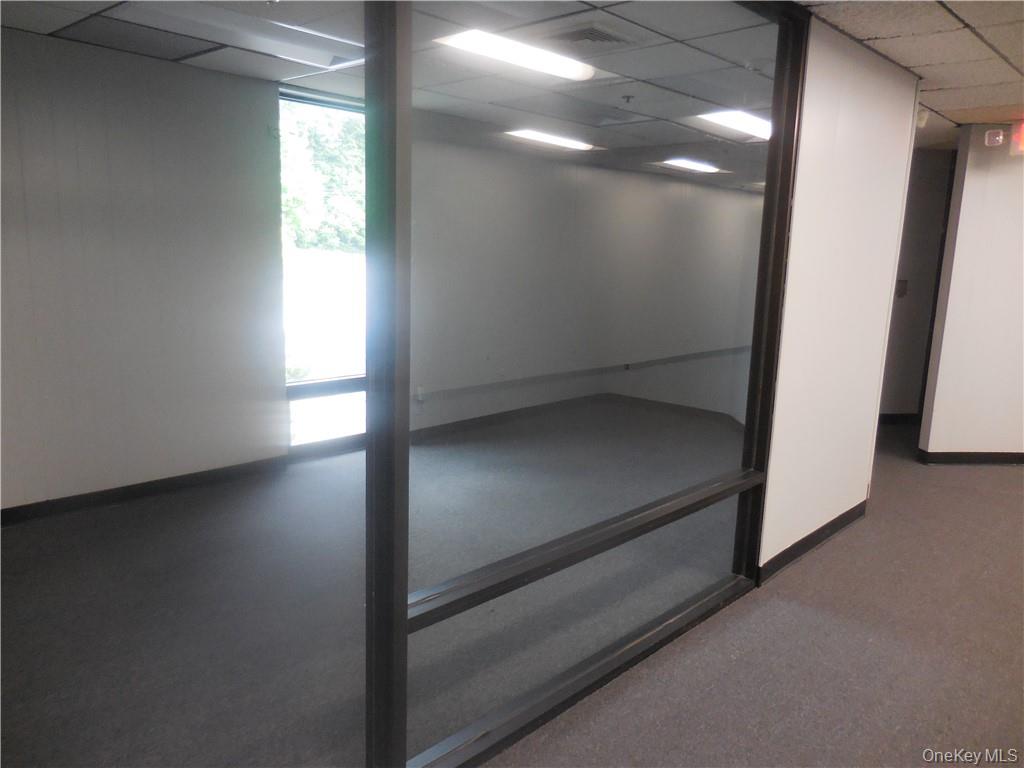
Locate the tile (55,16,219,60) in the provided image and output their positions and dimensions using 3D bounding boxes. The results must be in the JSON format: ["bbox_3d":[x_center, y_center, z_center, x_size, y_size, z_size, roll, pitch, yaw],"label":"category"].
[{"bbox_3d":[-1.833,-1.695,3.632,0.561,0.020,0.610,12,15,42],"label":"tile"}]

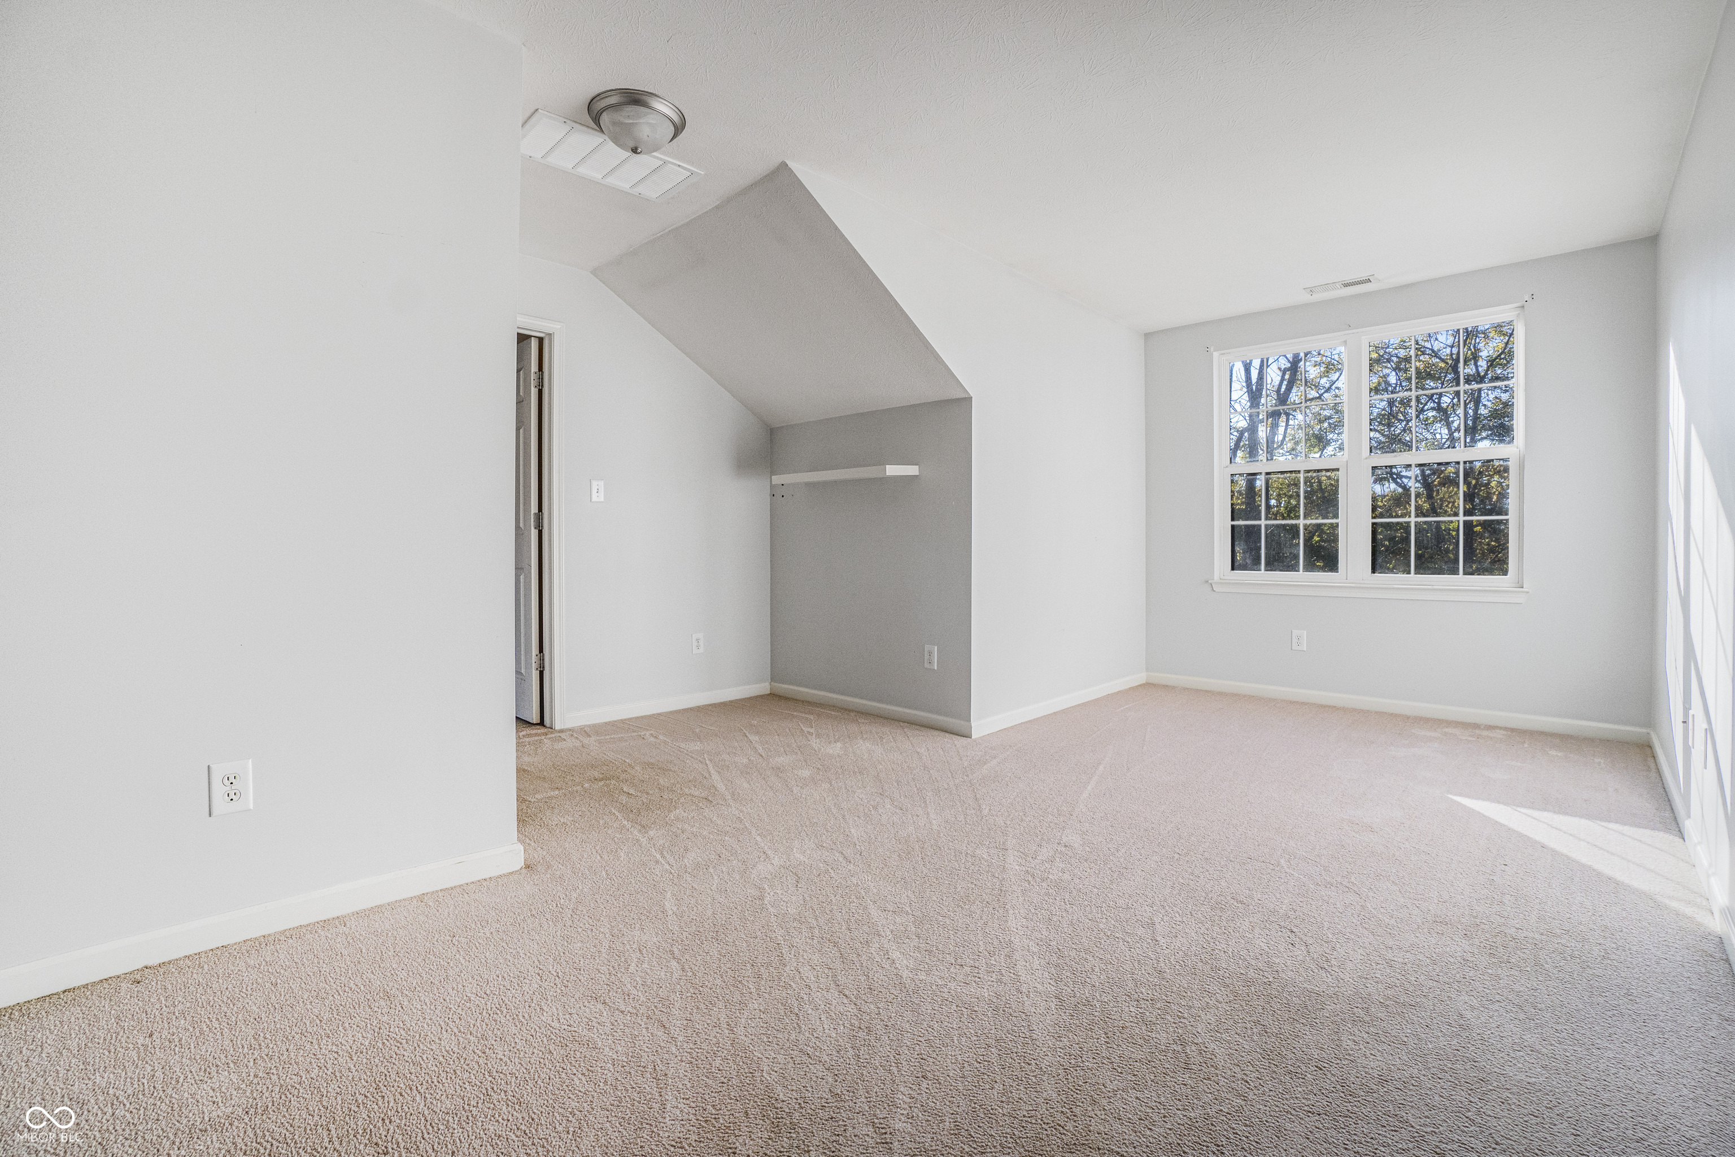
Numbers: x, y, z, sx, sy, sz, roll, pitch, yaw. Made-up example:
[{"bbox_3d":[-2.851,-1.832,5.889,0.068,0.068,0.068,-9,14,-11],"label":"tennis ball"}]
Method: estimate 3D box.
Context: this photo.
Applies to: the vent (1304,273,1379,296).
[{"bbox_3d":[2.653,-1.633,4.047,0.340,0.020,0.140,2,3,41],"label":"vent"}]

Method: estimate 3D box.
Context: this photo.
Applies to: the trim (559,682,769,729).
[{"bbox_3d":[-1.123,0.734,4.288,1.312,0.074,0.015,-2,3,-44],"label":"trim"}]

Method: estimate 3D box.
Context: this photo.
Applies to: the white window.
[{"bbox_3d":[2.857,-0.667,4.269,1.500,1.540,0.110,2,3,41],"label":"white window"}]

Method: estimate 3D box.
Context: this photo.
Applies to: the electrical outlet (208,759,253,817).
[{"bbox_3d":[-1.479,0.486,1.683,0.075,0.118,0.012,-2,3,-43],"label":"electrical outlet"}]

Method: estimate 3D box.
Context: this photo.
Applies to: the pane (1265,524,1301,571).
[{"bbox_3d":[2.607,-0.191,4.540,0.204,0.305,0.015,2,3,41],"label":"pane"}]

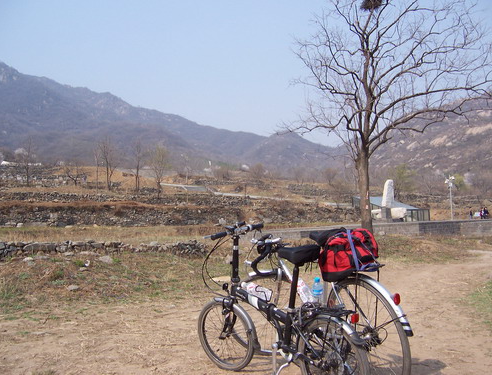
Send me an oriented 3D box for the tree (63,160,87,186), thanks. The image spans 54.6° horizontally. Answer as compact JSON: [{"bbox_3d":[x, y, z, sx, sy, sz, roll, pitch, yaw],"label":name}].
[{"bbox_3d":[-25.184,-2.056,70.000,3.524,3.818,3.348,-1,0,0],"label":"tree"}]

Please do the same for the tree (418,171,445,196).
[{"bbox_3d":[29.185,-0.629,75.000,4.091,4.091,3.886,-1,0,0],"label":"tree"}]

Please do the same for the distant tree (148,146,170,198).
[{"bbox_3d":[-10.646,-1.947,58.000,2.433,6.570,2.312,-1,0,0],"label":"distant tree"}]

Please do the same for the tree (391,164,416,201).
[{"bbox_3d":[20.485,-0.520,62.000,3.382,4.942,3.213,-1,0,0],"label":"tree"}]

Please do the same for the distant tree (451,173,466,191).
[{"bbox_3d":[40.120,-1.133,90.000,3.021,3.398,2.870,-1,0,0],"label":"distant tree"}]

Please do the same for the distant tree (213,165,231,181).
[{"bbox_3d":[-5.653,-3.461,110.000,4.154,3.692,3.946,-1,0,0],"label":"distant tree"}]

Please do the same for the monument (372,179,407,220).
[{"bbox_3d":[12.041,1.007,40.000,2.853,3.524,1.700,-1,0,19],"label":"monument"}]

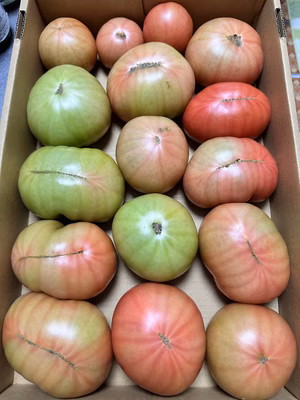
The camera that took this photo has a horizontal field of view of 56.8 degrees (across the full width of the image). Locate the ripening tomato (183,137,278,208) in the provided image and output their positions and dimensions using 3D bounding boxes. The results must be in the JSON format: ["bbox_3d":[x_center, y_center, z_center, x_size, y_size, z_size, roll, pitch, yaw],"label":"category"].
[{"bbox_3d":[0.091,-0.031,0.319,0.110,0.071,0.083,-6,76,-2],"label":"ripening tomato"}]

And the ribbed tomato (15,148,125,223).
[{"bbox_3d":[-0.087,-0.019,0.313,0.122,0.076,0.085,12,76,3],"label":"ribbed tomato"}]

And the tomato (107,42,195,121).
[{"bbox_3d":[0.001,-0.141,0.333,0.105,0.069,0.098,0,76,1],"label":"tomato"}]

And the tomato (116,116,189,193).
[{"bbox_3d":[0.003,-0.051,0.310,0.080,0.071,0.087,0,76,1],"label":"tomato"}]

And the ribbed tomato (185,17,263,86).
[{"bbox_3d":[0.092,-0.182,0.344,0.095,0.064,0.087,0,76,1],"label":"ribbed tomato"}]

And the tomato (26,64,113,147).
[{"bbox_3d":[-0.094,-0.111,0.327,0.097,0.071,0.099,0,76,1],"label":"tomato"}]

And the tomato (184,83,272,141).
[{"bbox_3d":[0.093,-0.106,0.341,0.107,0.066,0.073,-5,76,-1],"label":"tomato"}]

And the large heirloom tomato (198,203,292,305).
[{"bbox_3d":[0.101,0.054,0.297,0.083,0.071,0.109,-22,77,-5],"label":"large heirloom tomato"}]

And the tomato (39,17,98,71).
[{"bbox_3d":[-0.104,-0.197,0.355,0.072,0.058,0.068,0,76,1],"label":"tomato"}]

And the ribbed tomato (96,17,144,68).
[{"bbox_3d":[-0.039,-0.208,0.371,0.064,0.057,0.064,0,76,0],"label":"ribbed tomato"}]

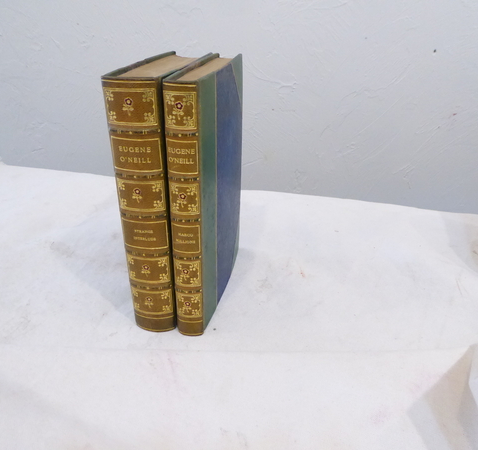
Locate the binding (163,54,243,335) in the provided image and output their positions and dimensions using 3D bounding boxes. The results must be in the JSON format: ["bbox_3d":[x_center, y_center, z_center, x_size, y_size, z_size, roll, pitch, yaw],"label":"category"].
[{"bbox_3d":[-0.025,-0.031,0.382,0.022,0.207,0.142,7,29,10],"label":"binding"}]

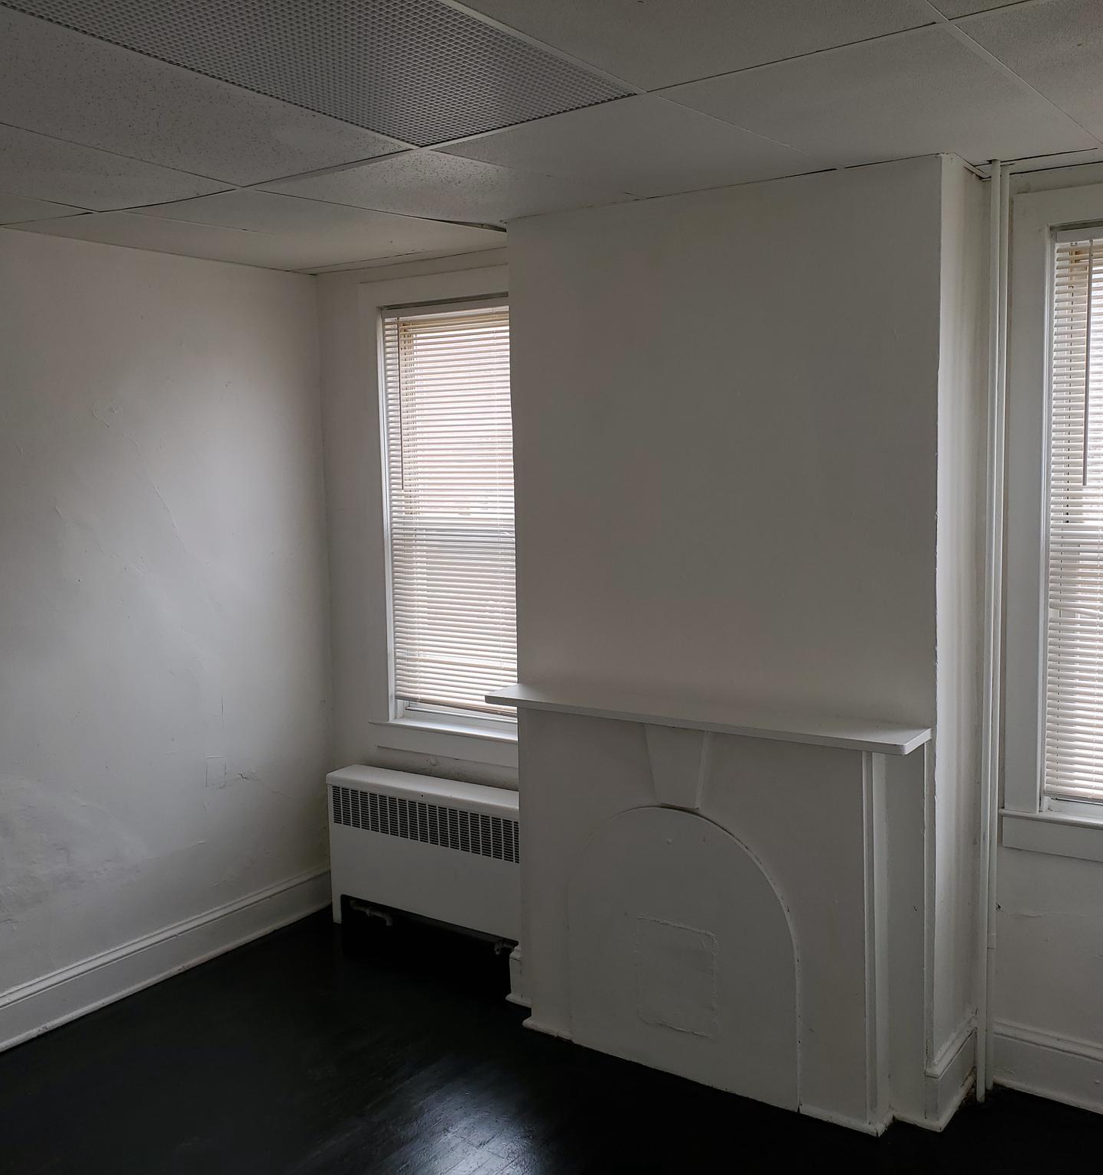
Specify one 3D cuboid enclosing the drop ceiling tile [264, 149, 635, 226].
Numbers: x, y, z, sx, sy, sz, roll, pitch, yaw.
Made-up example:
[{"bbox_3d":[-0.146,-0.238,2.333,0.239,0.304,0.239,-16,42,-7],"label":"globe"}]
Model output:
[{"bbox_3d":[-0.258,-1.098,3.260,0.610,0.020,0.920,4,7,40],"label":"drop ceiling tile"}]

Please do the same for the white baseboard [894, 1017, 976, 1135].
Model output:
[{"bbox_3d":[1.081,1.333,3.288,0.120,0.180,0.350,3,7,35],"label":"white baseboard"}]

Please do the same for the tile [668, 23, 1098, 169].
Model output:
[{"bbox_3d":[0.788,-1.063,2.659,0.610,0.020,1.130,3,7,38],"label":"tile"}]

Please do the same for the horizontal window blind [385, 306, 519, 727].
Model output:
[{"bbox_3d":[-0.334,-0.261,4.368,0.680,1.570,0.100,3,7,35],"label":"horizontal window blind"}]

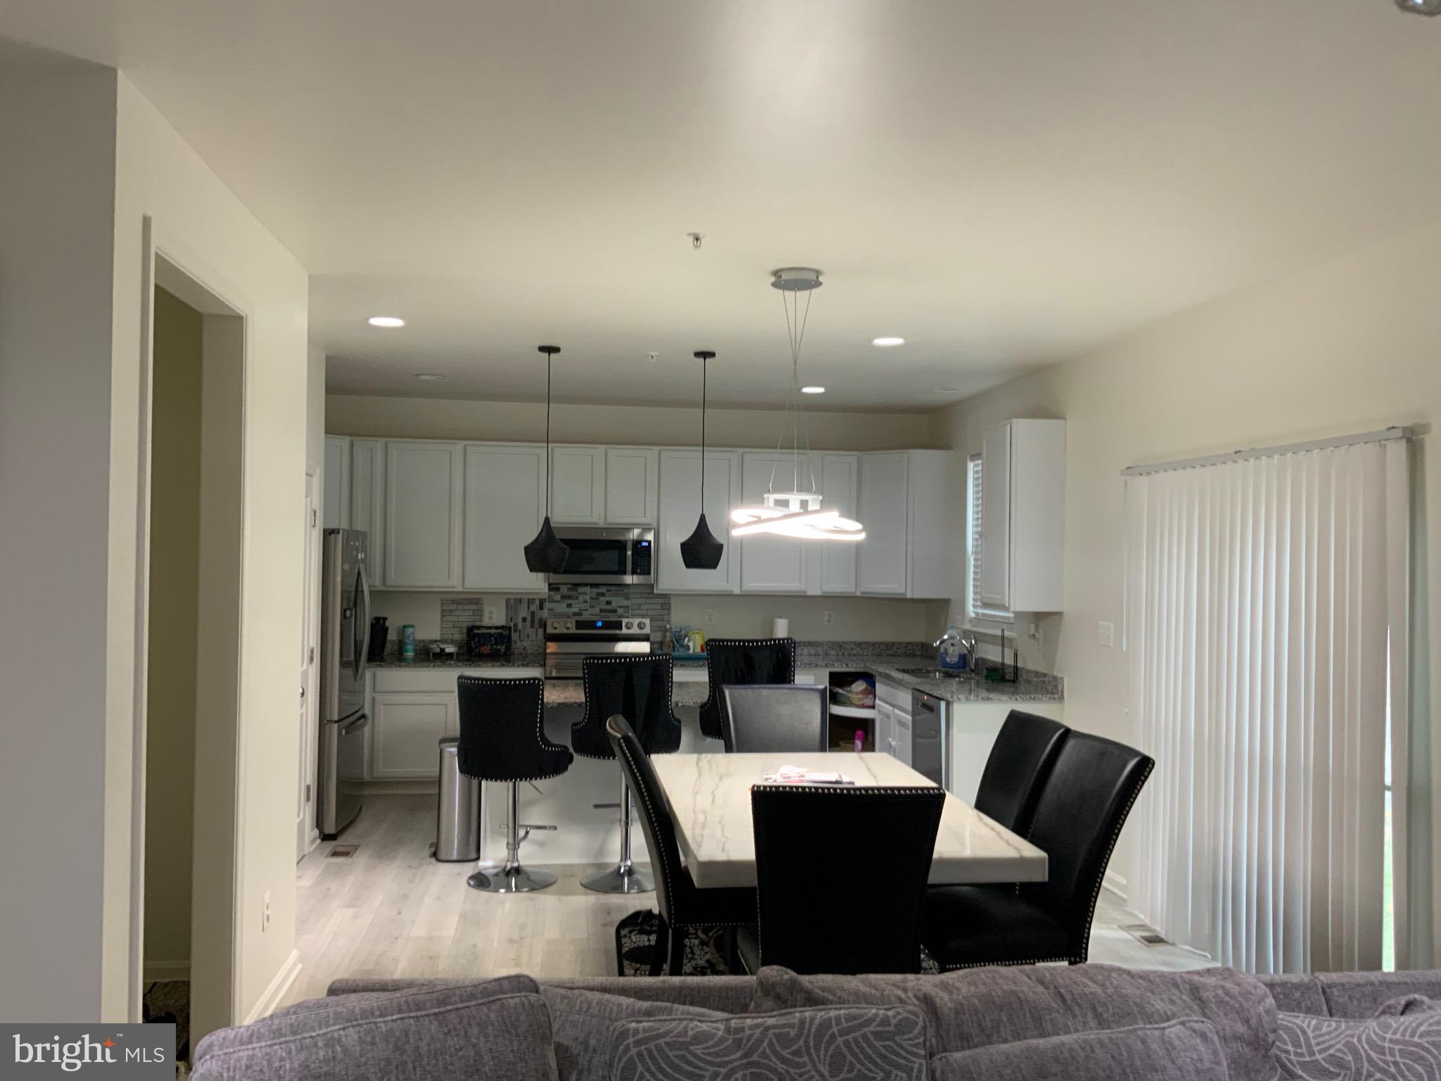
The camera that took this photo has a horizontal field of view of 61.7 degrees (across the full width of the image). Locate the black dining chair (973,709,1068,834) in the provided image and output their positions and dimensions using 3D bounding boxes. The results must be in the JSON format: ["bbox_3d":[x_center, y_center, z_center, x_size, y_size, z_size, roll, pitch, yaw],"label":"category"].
[{"bbox_3d":[0.928,1.234,4.769,0.680,1.055,0.510,1,-1,-8],"label":"black dining chair"}]

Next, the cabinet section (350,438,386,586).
[{"bbox_3d":[-2.481,-0.181,8.554,0.240,1.066,0.325,1,0,-8],"label":"cabinet section"}]

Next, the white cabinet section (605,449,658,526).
[{"bbox_3d":[-0.653,-0.383,8.815,0.392,0.600,0.325,1,0,-8],"label":"white cabinet section"}]

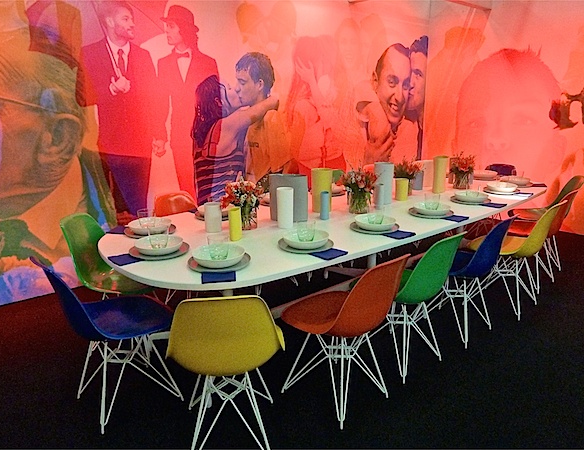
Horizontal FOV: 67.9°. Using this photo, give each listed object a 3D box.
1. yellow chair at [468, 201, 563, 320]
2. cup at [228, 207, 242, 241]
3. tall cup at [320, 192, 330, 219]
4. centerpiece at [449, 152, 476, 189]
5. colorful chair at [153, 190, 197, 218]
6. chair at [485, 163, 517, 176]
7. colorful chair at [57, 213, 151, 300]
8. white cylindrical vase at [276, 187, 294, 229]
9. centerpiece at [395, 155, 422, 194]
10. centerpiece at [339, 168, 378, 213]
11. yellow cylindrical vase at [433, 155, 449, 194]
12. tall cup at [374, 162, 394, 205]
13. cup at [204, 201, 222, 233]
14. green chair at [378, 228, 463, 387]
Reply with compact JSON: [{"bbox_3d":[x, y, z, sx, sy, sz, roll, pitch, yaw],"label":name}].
[{"bbox_3d":[1.555,0.198,3.102,0.467,0.815,0.553,-15,21,-42],"label":"yellow chair"},{"bbox_3d":[-0.302,-0.004,2.326,0.066,0.172,0.066,-1,15,0],"label":"cup"},{"bbox_3d":[0.213,-0.124,2.810,0.056,0.178,0.056,-1,15,0],"label":"tall cup"},{"bbox_3d":[1.478,-0.472,3.744,0.207,0.305,0.197,-1,15,0],"label":"centerpiece"},{"bbox_3d":[-0.725,0.206,3.232,0.549,0.812,0.467,13,20,42],"label":"colorful chair"},{"bbox_3d":[2.126,-0.212,4.681,0.549,0.812,0.467,-14,20,-42],"label":"chair"},{"bbox_3d":[-1.037,0.340,2.662,0.553,0.815,0.467,1,15,5],"label":"colorful chair"},{"bbox_3d":[-0.037,-0.101,2.564,0.094,0.230,0.094,-1,15,0],"label":"white cylindrical vase"},{"bbox_3d":[0.930,-0.396,3.491,0.219,0.300,0.208,-1,15,0],"label":"centerpiece"},{"bbox_3d":[0.468,-0.233,3.002,0.252,0.283,0.252,-1,15,0],"label":"centerpiece"},{"bbox_3d":[1.256,-0.423,3.654,0.106,0.300,0.106,-1,15,0],"label":"yellow cylindrical vase"},{"bbox_3d":[0.677,-0.303,3.172,0.140,0.291,0.140,0,15,0],"label":"tall cup"},{"bbox_3d":[-0.465,-0.044,2.567,0.096,0.163,0.096,-1,15,0],"label":"cup"},{"bbox_3d":[0.626,0.397,2.451,0.467,0.812,0.549,-12,19,-38],"label":"green chair"}]

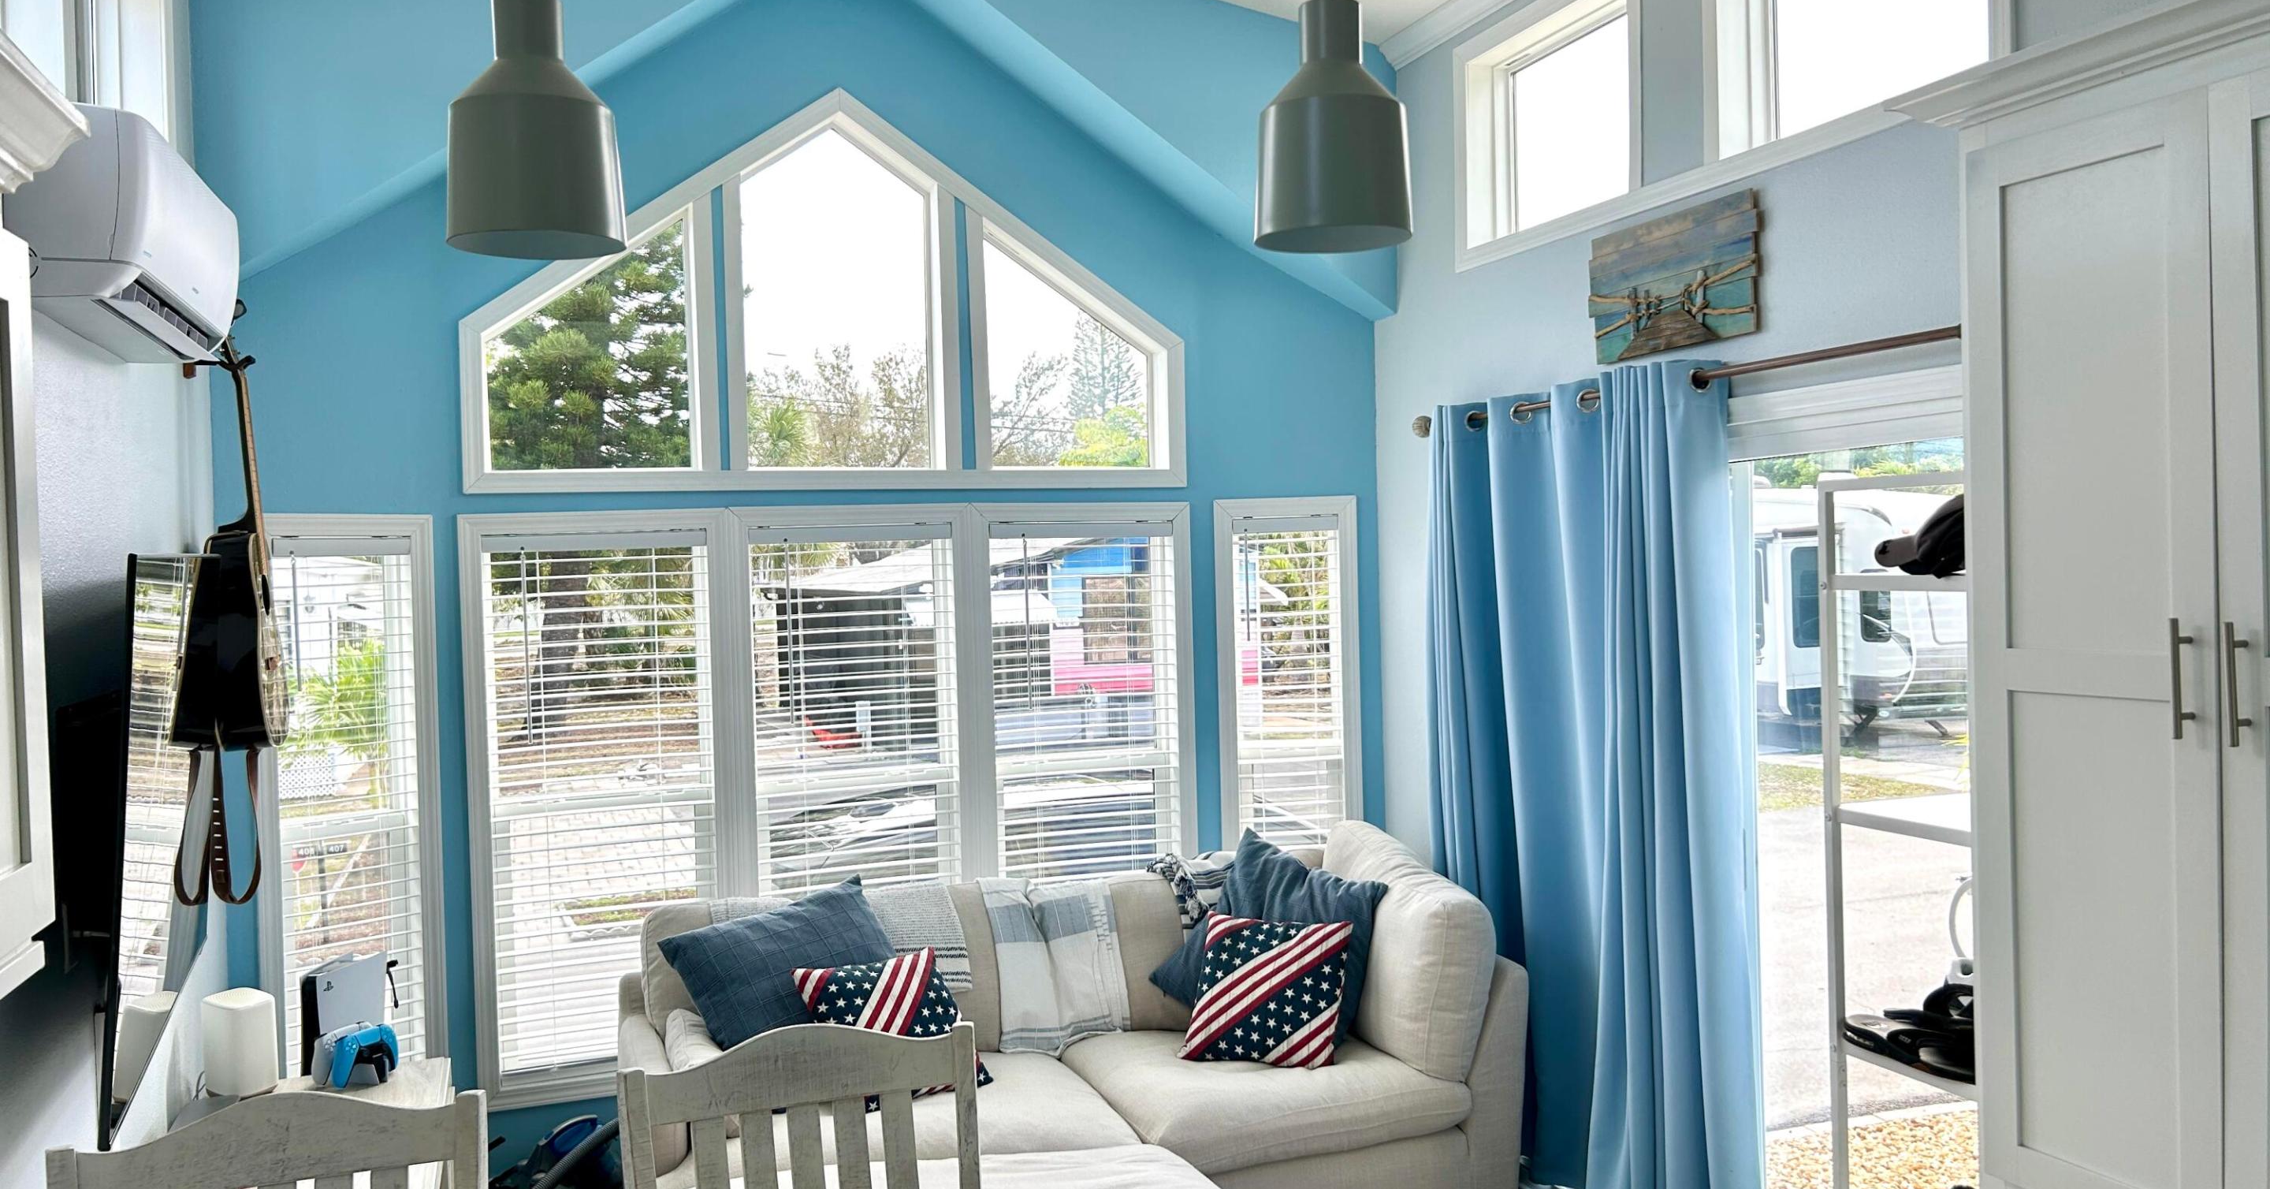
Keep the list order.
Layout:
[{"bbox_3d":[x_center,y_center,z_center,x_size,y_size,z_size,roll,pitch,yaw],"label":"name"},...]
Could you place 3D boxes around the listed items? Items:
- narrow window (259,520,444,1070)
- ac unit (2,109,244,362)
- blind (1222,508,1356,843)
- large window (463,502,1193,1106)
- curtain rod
[{"bbox_3d":[-2.018,0.587,4.396,0.437,1.570,0.100,-2,1,-20],"label":"narrow window"},{"bbox_3d":[-1.798,-0.626,3.090,0.207,0.322,0.799,-2,1,-20],"label":"ac unit"},{"bbox_3d":[0.481,0.496,5.291,0.480,1.581,0.100,-2,1,-20],"label":"blind"},{"bbox_3d":[-0.782,0.544,4.839,2.040,1.572,0.100,-2,1,-20],"label":"large window"},{"bbox_3d":[1.159,-0.476,3.982,0.080,0.055,2.040,-2,1,-20],"label":"curtain rod"}]

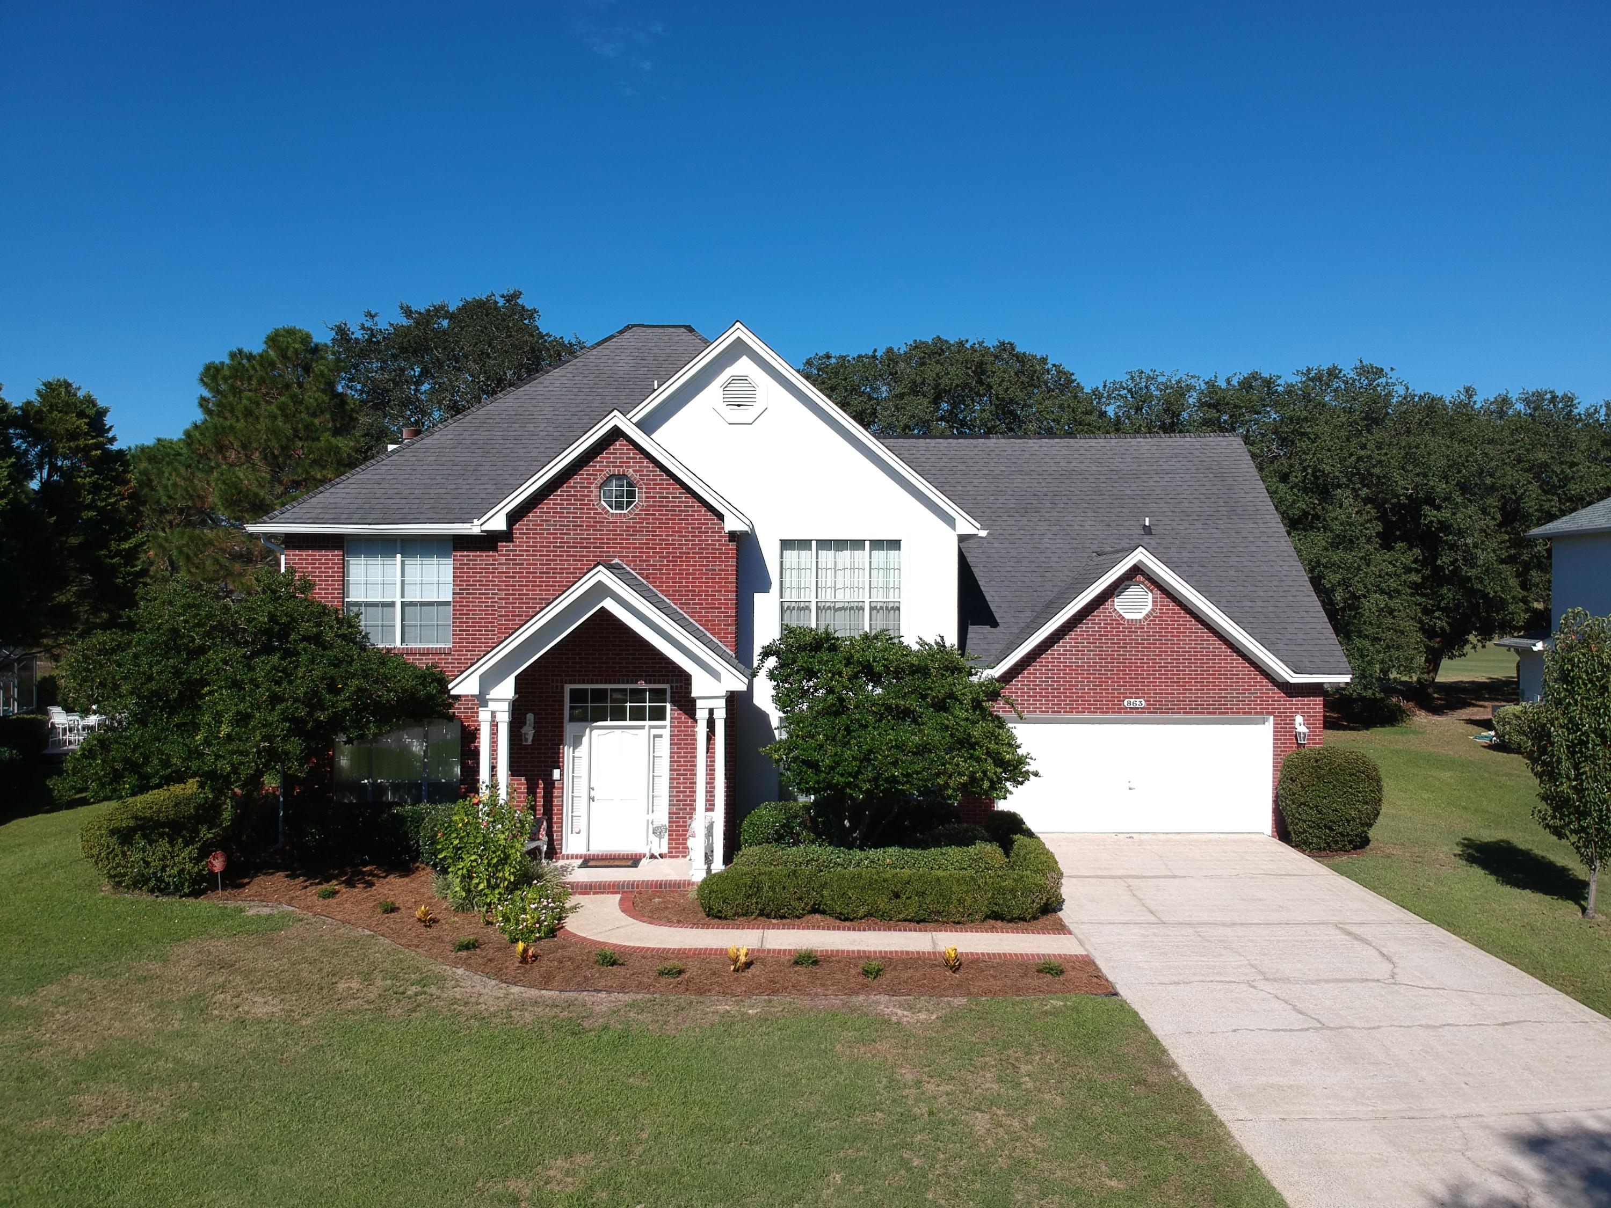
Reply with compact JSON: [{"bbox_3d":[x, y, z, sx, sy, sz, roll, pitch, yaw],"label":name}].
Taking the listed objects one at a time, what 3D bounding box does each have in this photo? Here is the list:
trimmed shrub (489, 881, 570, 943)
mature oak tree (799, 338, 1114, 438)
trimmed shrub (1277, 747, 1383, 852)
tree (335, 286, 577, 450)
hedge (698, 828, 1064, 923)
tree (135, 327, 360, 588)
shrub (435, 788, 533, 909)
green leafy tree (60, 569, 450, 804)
[{"bbox_3d":[-3.600,3.950,15.200,1.070,0.650,1.000,0,0,0],"label":"trimmed shrub"},{"bbox_3d":[6.200,-3.500,50.000,13.500,15.900,12.000,0,0,0],"label":"mature oak tree"},{"bbox_3d":[8.930,3.290,19.750,1.800,1.720,1.700,0,0,0],"label":"trimmed shrub"},{"bbox_3d":[-12.900,-3.600,43.000,11.000,16.000,10.500,0,0,0],"label":"tree"},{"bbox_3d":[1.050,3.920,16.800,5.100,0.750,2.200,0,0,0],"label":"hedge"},{"bbox_3d":[-16.300,-1.870,34.000,6.600,12.500,6.400,0,0,0],"label":"tree"},{"bbox_3d":[-4.600,3.450,16.600,1.400,1.670,1.300,0,0,0],"label":"shrub"},{"bbox_3d":[-8.500,1.880,18.000,6.000,4.800,4.900,0,0,0],"label":"green leafy tree"}]

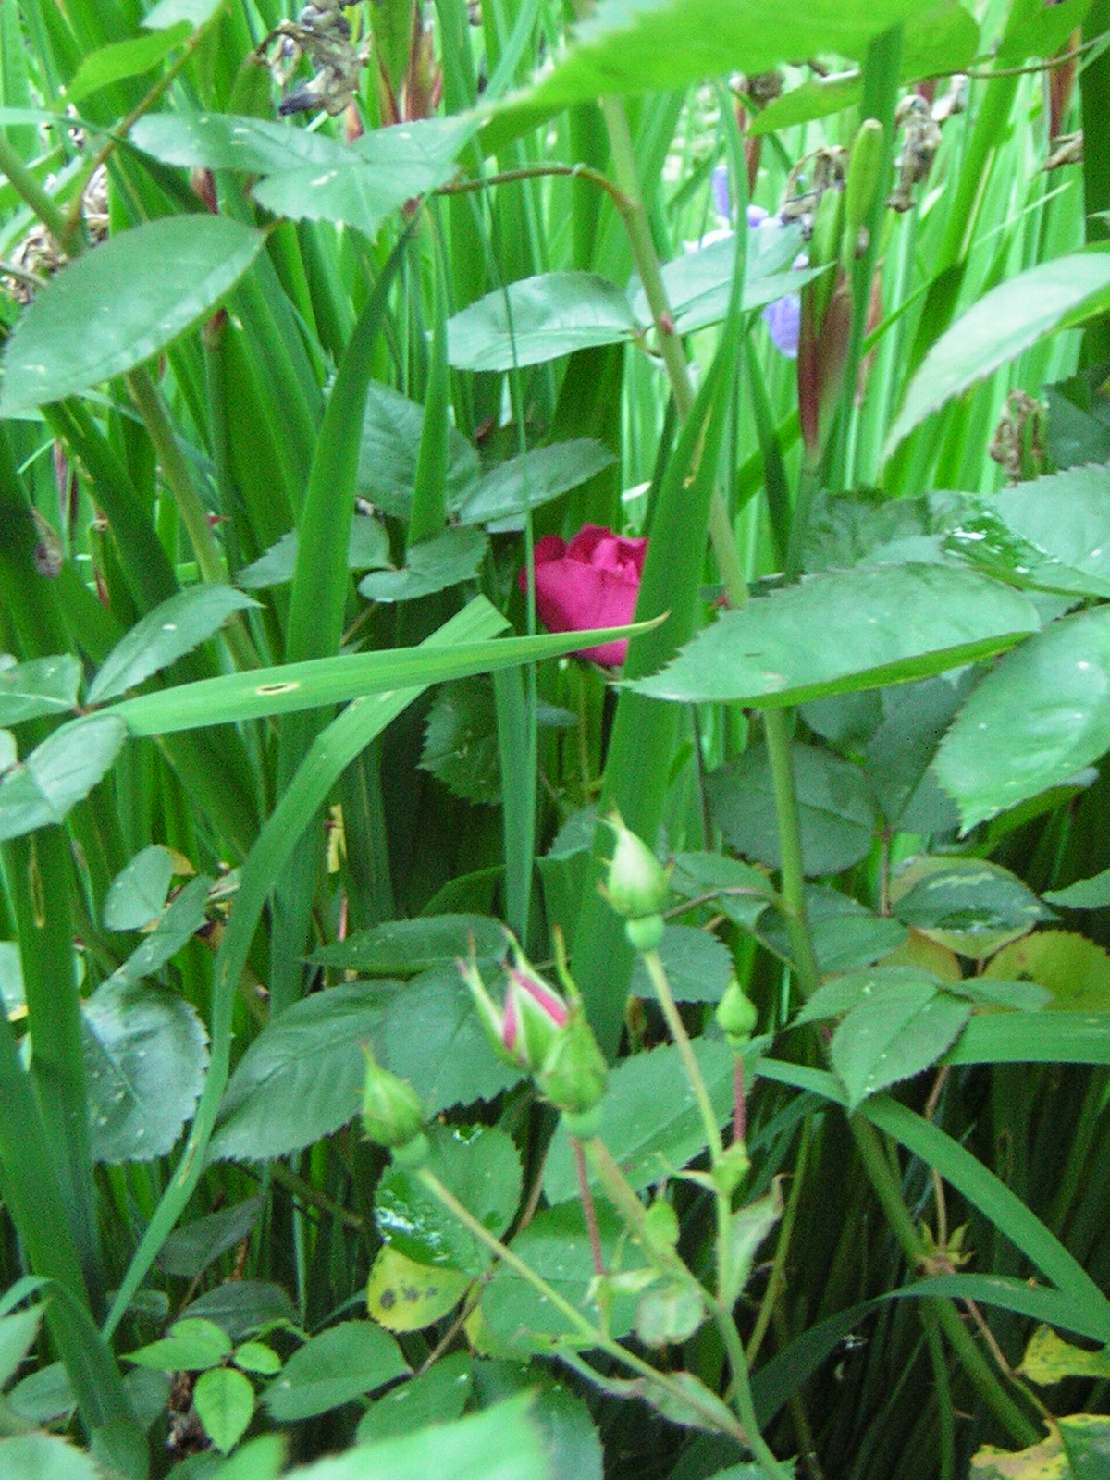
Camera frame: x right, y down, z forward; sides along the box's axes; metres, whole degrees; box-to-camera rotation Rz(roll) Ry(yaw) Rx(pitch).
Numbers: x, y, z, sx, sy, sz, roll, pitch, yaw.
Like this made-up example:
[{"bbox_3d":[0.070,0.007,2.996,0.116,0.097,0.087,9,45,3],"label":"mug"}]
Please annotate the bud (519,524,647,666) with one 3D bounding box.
[{"bbox_3d":[0.011,-0.042,0.830,0.044,0.039,0.044,0,15,0],"label":"bud"}]

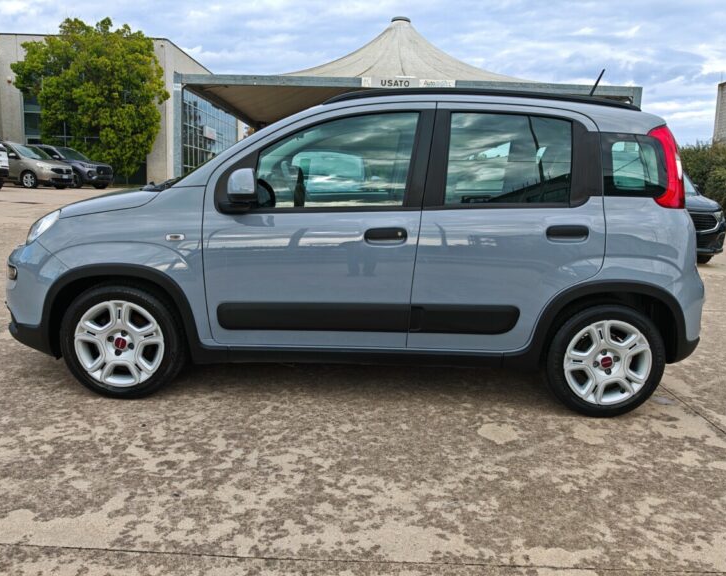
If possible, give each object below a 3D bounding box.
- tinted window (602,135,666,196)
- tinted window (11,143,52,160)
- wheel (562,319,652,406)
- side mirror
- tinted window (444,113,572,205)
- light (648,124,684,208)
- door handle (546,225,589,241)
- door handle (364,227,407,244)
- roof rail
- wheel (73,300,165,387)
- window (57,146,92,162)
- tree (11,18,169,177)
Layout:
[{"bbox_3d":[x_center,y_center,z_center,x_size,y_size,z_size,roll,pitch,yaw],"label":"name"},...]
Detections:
[{"bbox_3d":[1.242,-0.564,2.766,0.280,0.310,0.060,3,-5,-6],"label":"tinted window"},{"bbox_3d":[-11.622,-4.768,21.000,0.800,0.150,1.350,43,14,1],"label":"tinted window"},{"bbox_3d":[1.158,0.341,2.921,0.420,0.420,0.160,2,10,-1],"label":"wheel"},{"bbox_3d":[-0.537,-0.423,2.623,0.130,0.190,0.190,2,10,-1],"label":"side mirror"},{"bbox_3d":[0.672,-0.591,2.758,0.590,0.440,0.060,2,-4,-1],"label":"tinted window"},{"bbox_3d":[1.407,-0.575,2.811,0.180,0.420,0.170,2,0,-1],"label":"light"},{"bbox_3d":[0.930,-0.256,2.734,0.205,0.075,0.055,2,10,-1],"label":"door handle"},{"bbox_3d":[0.102,-0.240,2.732,0.205,0.078,0.055,2,10,-1],"label":"door handle"},{"bbox_3d":[0.573,-0.892,2.875,1.530,0.110,0.050,2,10,-1],"label":"roof rail"},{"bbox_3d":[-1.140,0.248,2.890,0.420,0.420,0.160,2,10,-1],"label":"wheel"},{"bbox_3d":[-10.981,-5.101,22.800,0.850,0.150,1.380,43,13,1],"label":"window"},{"bbox_3d":[-11.373,-7.784,25.000,6.000,7.000,5.600,-3,11,-27],"label":"tree"}]

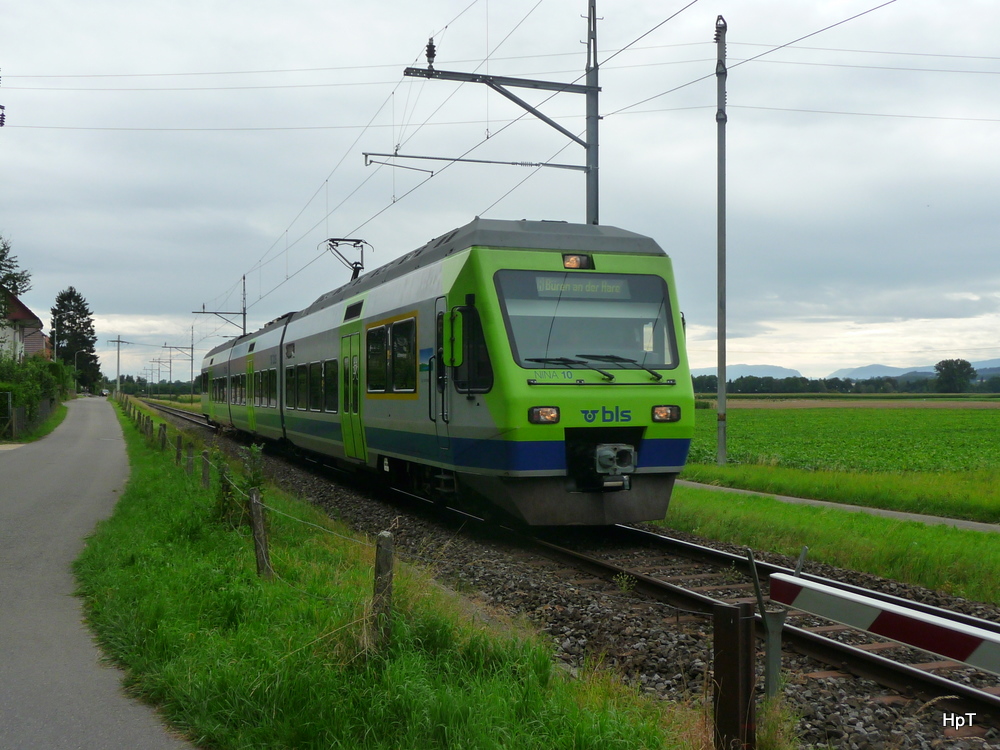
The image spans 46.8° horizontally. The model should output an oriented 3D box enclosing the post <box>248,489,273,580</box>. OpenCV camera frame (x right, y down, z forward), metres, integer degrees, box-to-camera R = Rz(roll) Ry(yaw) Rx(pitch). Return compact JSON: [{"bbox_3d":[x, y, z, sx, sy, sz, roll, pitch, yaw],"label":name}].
[{"bbox_3d":[-2.487,1.656,12.000,0.115,0.950,0.115,-5,-1,-18],"label":"post"}]

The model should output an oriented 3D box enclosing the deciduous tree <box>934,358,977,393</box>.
[{"bbox_3d":[208.927,1.605,530.000,19.500,18.000,19.500,0,-1,22],"label":"deciduous tree"}]

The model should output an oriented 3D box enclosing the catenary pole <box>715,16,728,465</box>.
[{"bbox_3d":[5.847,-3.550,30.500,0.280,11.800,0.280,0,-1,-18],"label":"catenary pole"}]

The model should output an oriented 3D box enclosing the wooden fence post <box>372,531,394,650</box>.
[{"bbox_3d":[-0.835,1.559,8.300,0.120,0.880,0.120,1,-1,-18],"label":"wooden fence post"}]

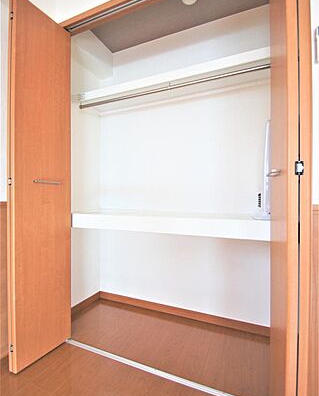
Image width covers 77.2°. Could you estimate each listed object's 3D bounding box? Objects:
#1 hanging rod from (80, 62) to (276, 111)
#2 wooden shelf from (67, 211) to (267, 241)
[{"bbox_3d":[0.076,-0.788,1.436,1.589,0.028,0.028,0,0,22],"label":"hanging rod"},{"bbox_3d":[0.094,0.182,1.490,1.596,0.111,0.397,0,0,22],"label":"wooden shelf"}]

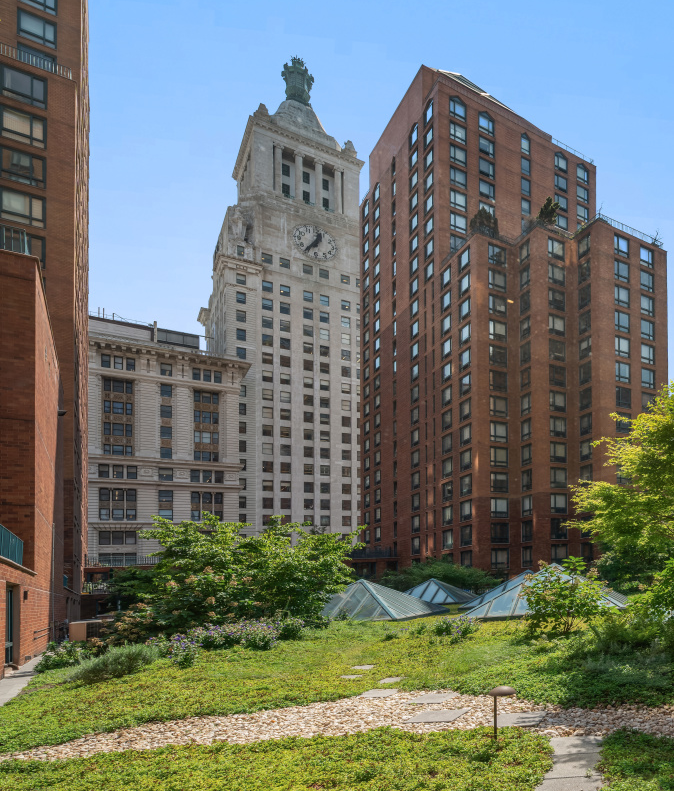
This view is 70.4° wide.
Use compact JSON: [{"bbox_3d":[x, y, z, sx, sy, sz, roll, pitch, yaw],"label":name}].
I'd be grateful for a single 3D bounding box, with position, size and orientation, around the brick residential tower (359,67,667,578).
[{"bbox_3d":[23.036,-8.782,64.500,29.500,63.000,30.000,4,-8,-30],"label":"brick residential tower"}]

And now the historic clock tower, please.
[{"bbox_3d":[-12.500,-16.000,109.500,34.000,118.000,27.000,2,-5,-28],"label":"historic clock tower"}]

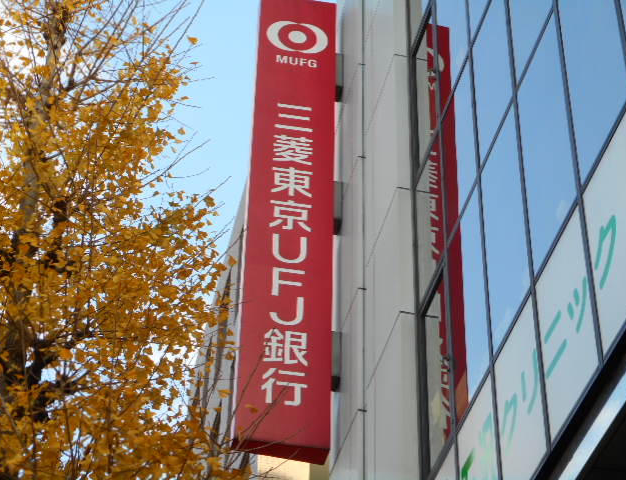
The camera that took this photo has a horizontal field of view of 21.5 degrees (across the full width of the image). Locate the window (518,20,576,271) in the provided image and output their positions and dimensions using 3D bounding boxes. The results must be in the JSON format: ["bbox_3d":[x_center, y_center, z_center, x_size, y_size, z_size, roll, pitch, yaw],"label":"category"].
[{"bbox_3d":[1.800,-0.762,12.562,0.080,2.041,0.912,10,-44,-9],"label":"window"}]

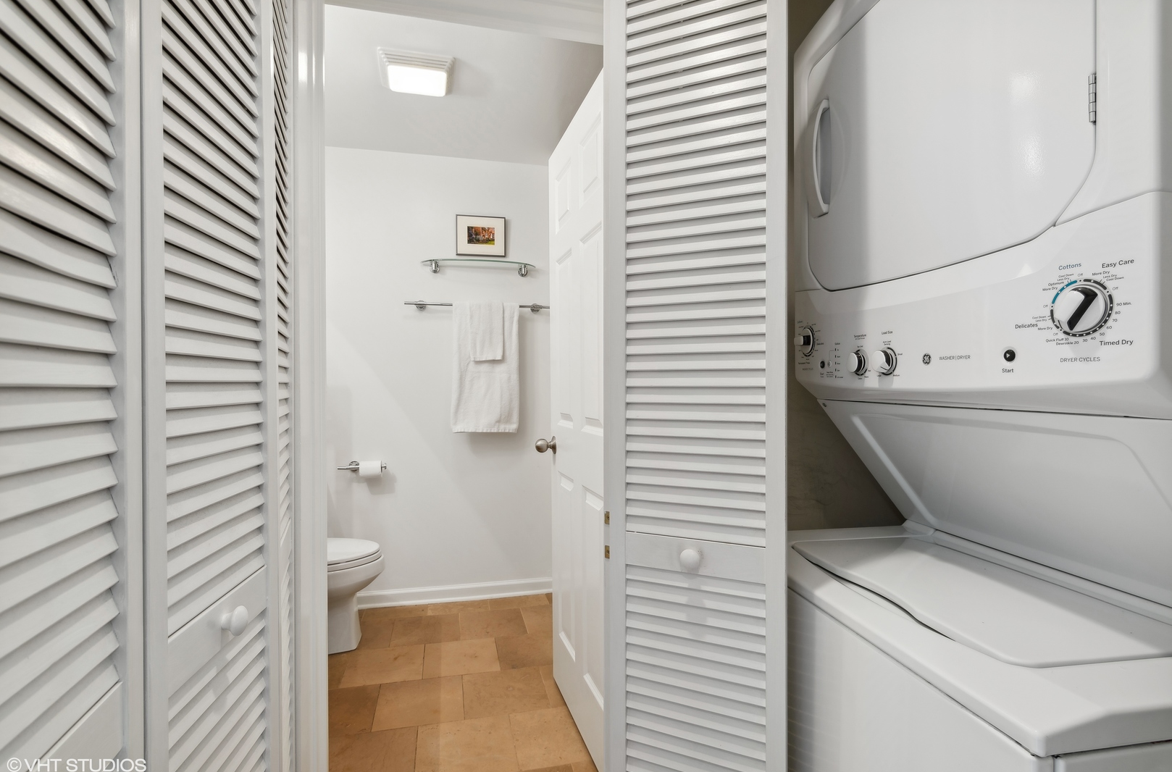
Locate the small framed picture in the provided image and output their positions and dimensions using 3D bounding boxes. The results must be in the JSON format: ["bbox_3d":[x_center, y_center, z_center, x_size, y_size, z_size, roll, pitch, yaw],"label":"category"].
[{"bbox_3d":[-0.577,-0.822,3.049,0.268,0.222,0.022,0,0,-13],"label":"small framed picture"}]

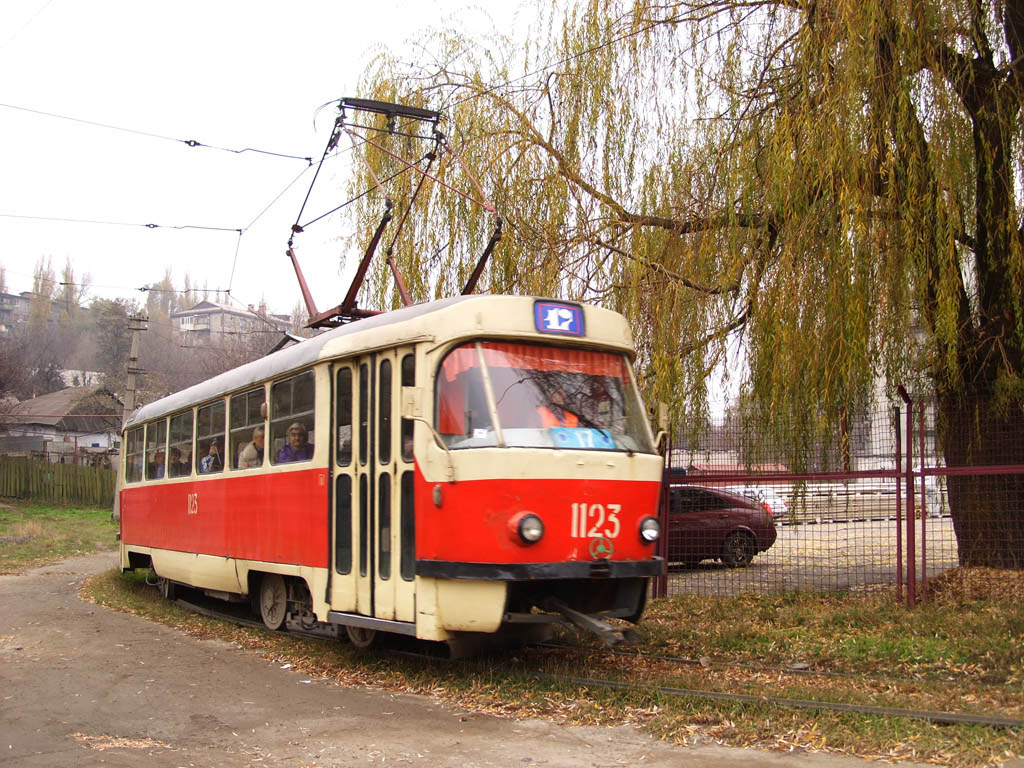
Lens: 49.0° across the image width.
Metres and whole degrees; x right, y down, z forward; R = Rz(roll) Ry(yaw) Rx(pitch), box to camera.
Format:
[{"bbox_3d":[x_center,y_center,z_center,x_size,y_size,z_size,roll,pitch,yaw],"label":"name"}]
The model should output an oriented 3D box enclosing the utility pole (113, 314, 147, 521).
[{"bbox_3d":[-15.680,1.350,46.000,0.800,8.400,0.450,3,-8,-16],"label":"utility pole"}]

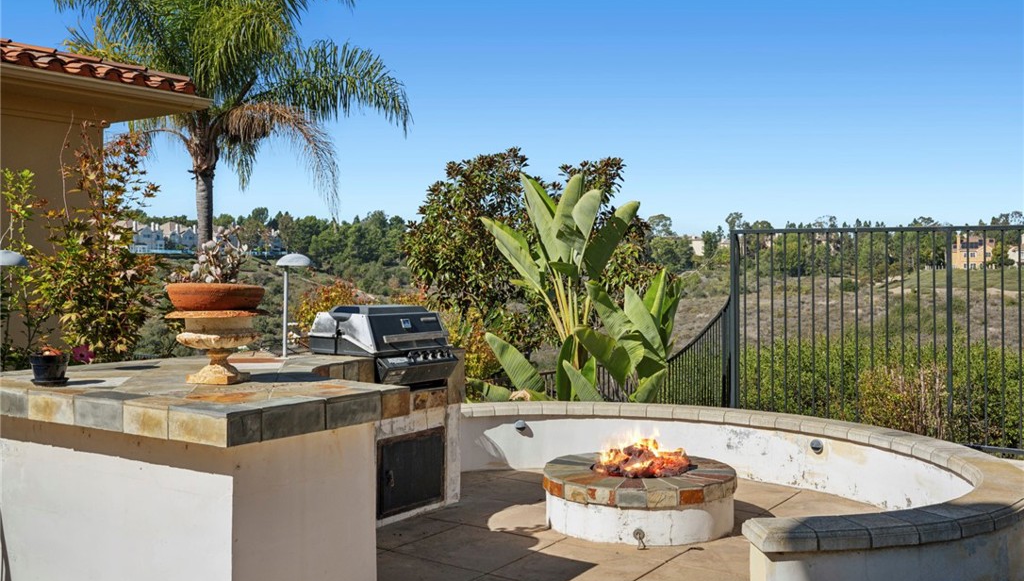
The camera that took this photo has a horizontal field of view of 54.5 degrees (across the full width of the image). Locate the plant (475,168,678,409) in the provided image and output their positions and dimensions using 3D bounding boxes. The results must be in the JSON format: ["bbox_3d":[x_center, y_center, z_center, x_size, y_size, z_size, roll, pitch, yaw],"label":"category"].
[{"bbox_3d":[0.562,0.108,8.207,1.680,2.117,1.300,0,1,4],"label":"plant"}]

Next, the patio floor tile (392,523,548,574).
[{"bbox_3d":[-0.194,1.303,5.005,0.610,0.025,0.610,1,2,35],"label":"patio floor tile"}]

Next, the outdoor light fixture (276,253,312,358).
[{"bbox_3d":[-1.204,0.085,5.480,0.190,0.575,0.190,-1,1,-12],"label":"outdoor light fixture"}]

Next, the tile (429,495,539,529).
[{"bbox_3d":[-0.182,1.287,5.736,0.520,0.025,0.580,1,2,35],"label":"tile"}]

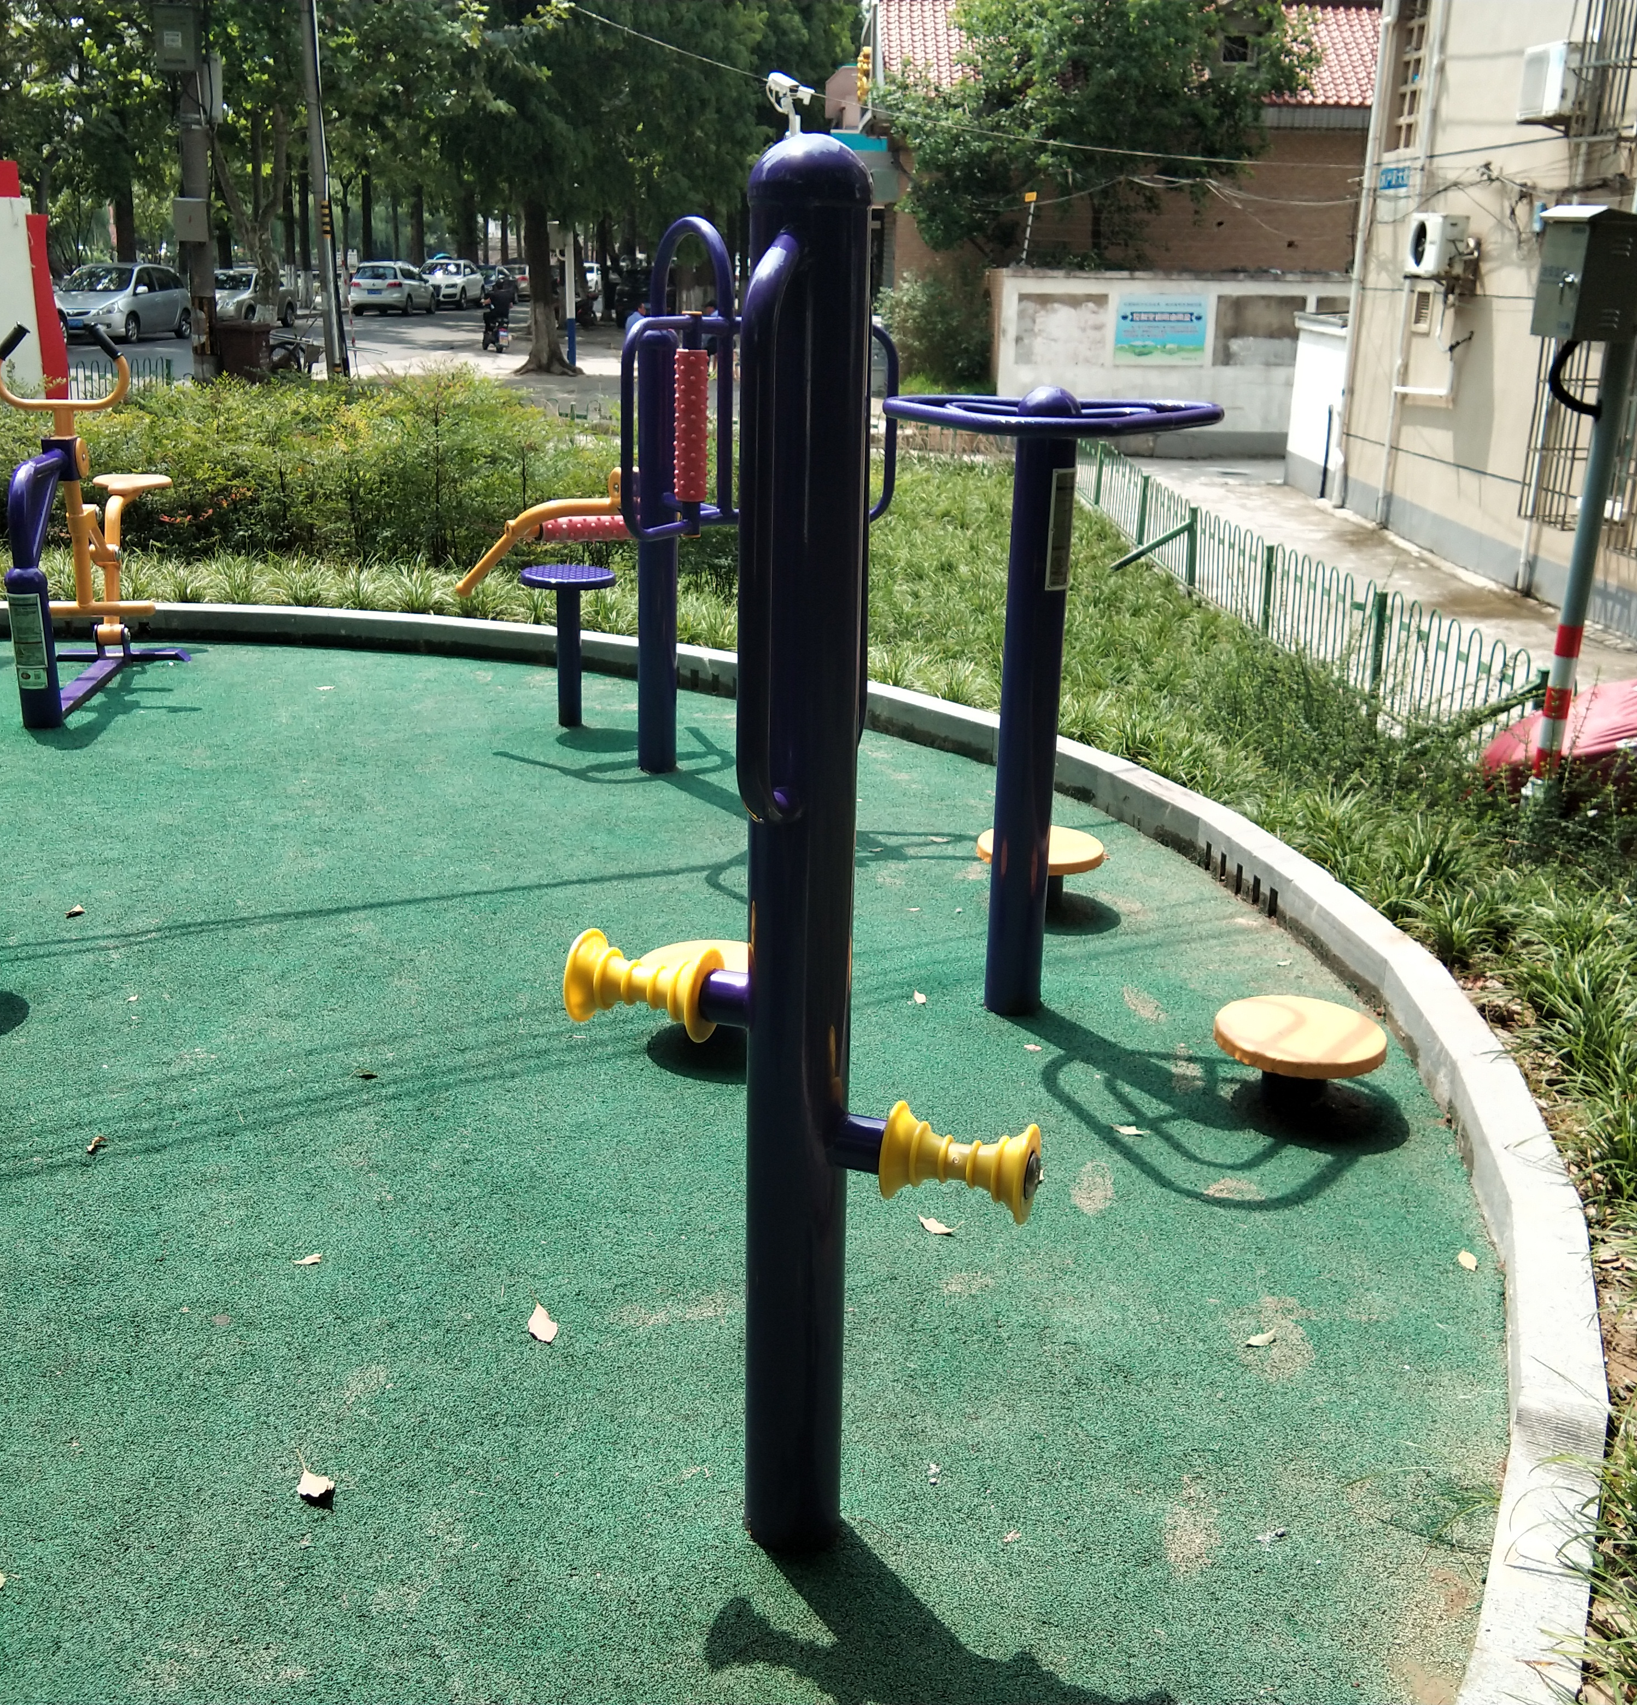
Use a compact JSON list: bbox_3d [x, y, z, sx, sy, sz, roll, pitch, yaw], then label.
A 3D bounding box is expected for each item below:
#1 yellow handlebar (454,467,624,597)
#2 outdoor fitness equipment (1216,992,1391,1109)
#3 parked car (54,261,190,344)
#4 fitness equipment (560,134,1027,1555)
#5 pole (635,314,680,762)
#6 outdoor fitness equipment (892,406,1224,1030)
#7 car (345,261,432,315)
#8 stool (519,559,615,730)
[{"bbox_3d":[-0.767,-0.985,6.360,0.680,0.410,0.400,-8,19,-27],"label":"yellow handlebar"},{"bbox_3d":[0.879,0.384,3.725,0.310,0.150,0.310,1,17,0],"label":"outdoor fitness equipment"},{"bbox_3d":[-15.522,-12.322,45.541,1.790,1.655,4.750,3,17,6],"label":"parked car"},{"bbox_3d":[-0.025,0.050,2.214,0.570,1.580,0.370,7,18,18],"label":"fitness equipment"},{"bbox_3d":[-0.475,-0.875,5.992,0.117,1.290,0.117,1,17,0],"label":"pole"},{"bbox_3d":[0.435,-0.280,4.033,0.680,1.245,0.620,1,17,0],"label":"outdoor fitness equipment"},{"bbox_3d":[-13.601,-18.240,65.774,1.800,1.650,4.450,3,17,5],"label":"car"},{"bbox_3d":[-0.820,-0.674,6.706,0.305,0.500,0.305,1,17,0],"label":"stool"}]

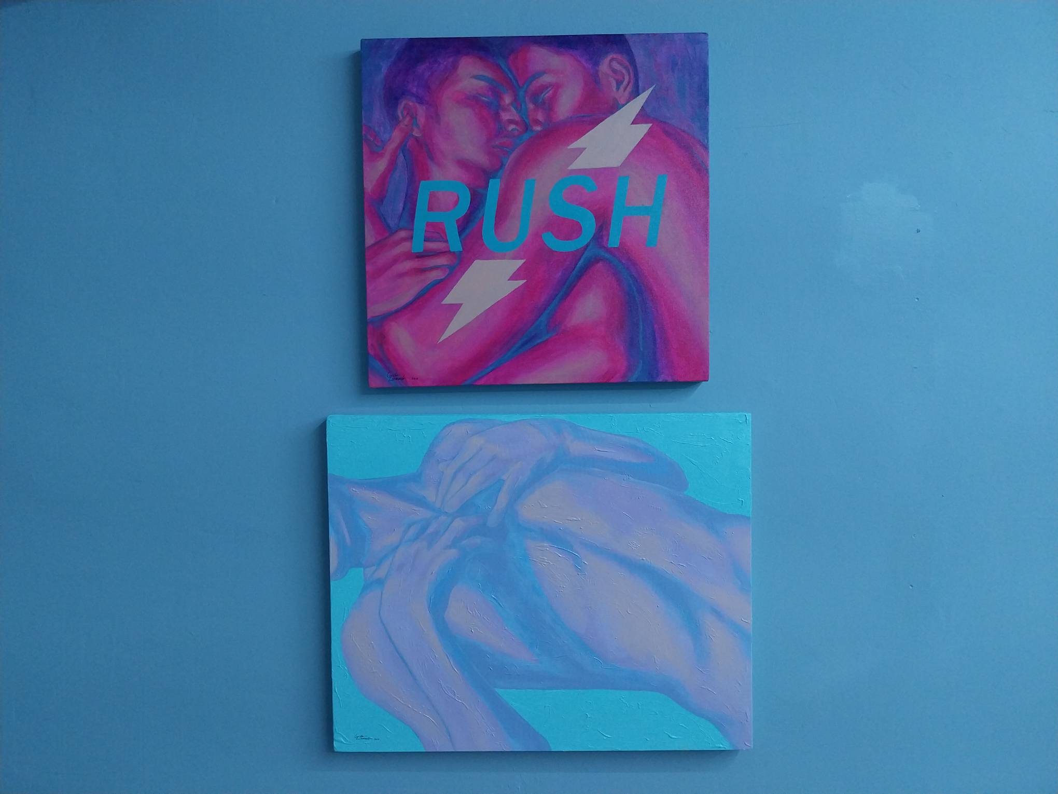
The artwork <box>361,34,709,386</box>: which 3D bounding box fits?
[{"bbox_3d":[0.014,-0.329,1.425,0.610,0.612,0.031,-1,2,1],"label":"artwork"}]

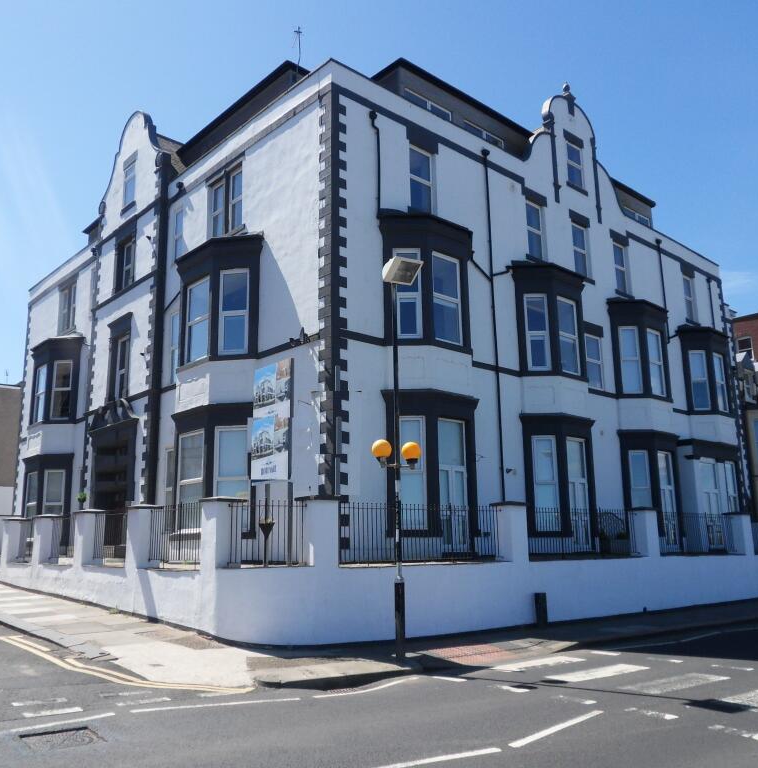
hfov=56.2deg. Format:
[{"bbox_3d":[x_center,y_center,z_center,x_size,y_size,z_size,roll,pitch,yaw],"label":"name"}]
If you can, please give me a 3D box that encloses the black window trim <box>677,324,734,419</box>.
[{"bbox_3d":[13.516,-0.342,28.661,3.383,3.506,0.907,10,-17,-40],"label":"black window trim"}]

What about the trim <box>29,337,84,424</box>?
[{"bbox_3d":[-13.328,0.112,28.741,1.000,3.390,3.900,11,-17,-43],"label":"trim"}]

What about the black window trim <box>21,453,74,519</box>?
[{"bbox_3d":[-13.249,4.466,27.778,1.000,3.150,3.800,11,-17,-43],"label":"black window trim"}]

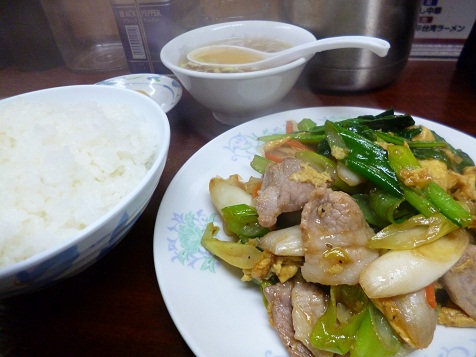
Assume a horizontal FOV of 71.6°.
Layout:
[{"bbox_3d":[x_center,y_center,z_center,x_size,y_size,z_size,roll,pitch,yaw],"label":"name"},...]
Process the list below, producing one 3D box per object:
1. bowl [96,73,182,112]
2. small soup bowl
[{"bbox_3d":[-0.096,-0.061,0.293,0.098,0.023,0.098,-2,42,2],"label":"bowl"},{"bbox_3d":[0.002,-0.085,0.285,0.124,0.059,0.124,-2,42,2],"label":"small soup bowl"}]

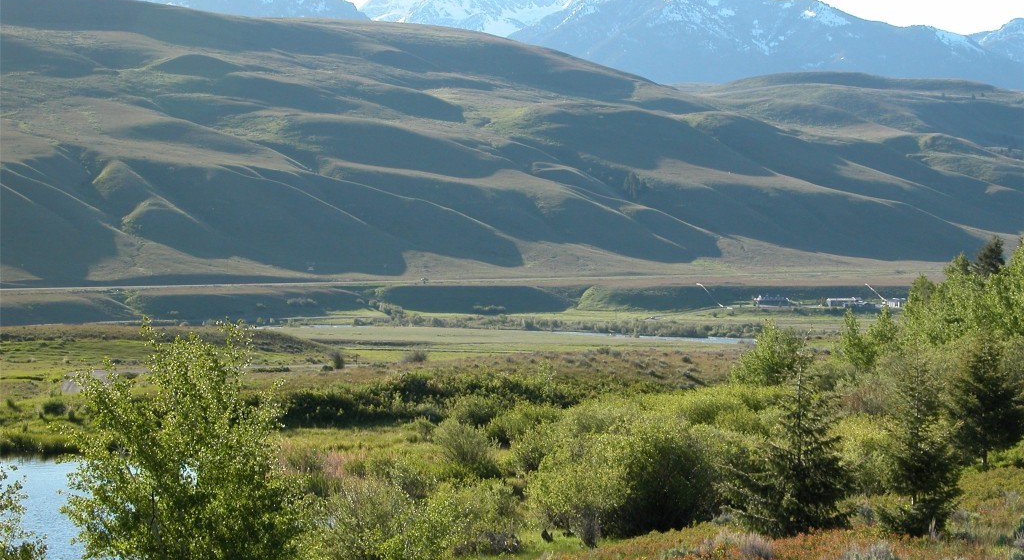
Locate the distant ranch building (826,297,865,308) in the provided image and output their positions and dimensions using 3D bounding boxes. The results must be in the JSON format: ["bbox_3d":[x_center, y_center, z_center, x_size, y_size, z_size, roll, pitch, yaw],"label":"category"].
[{"bbox_3d":[177.599,11.982,1150.000,17.500,5.400,11.000,0,1,7],"label":"distant ranch building"}]

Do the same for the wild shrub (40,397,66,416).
[{"bbox_3d":[-24.417,6.737,115.000,1.385,1.065,1.343,0,1,0],"label":"wild shrub"}]

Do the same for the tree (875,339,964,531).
[{"bbox_3d":[9.058,3.523,48.000,1.912,4.268,1.854,0,1,0],"label":"tree"}]

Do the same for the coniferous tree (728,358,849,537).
[{"bbox_3d":[5.890,3.493,46.000,2.556,3.941,2.479,0,1,0],"label":"coniferous tree"}]

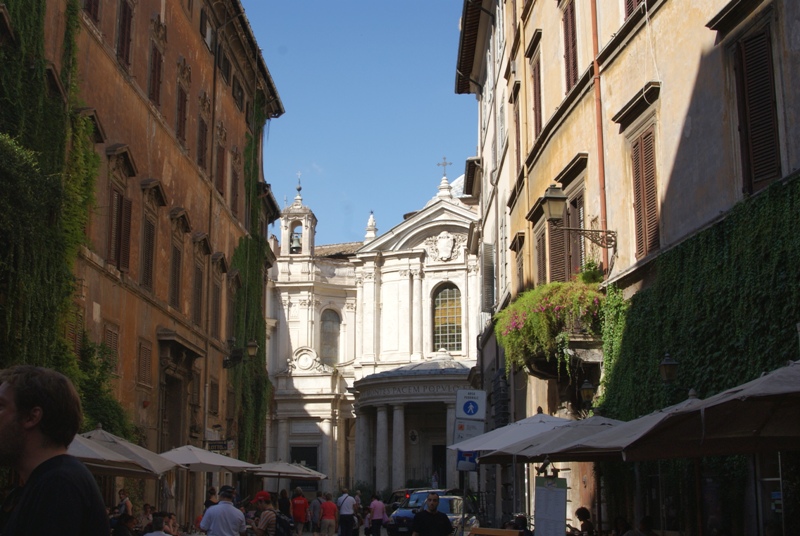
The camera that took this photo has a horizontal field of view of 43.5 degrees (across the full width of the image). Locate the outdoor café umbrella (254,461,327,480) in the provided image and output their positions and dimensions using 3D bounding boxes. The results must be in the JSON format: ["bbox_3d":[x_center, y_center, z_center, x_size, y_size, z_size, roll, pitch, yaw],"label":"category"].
[{"bbox_3d":[-3.536,7.313,31.154,2.400,2.700,2.400,-1,-13,3],"label":"outdoor café umbrella"}]

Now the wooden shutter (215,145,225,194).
[{"bbox_3d":[-7.459,-4.058,41.660,0.060,1.915,1.237,-1,-13,3],"label":"wooden shutter"}]

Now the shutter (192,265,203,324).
[{"bbox_3d":[-7.589,1.062,37.777,0.060,2.117,1.114,-1,-13,3],"label":"shutter"}]

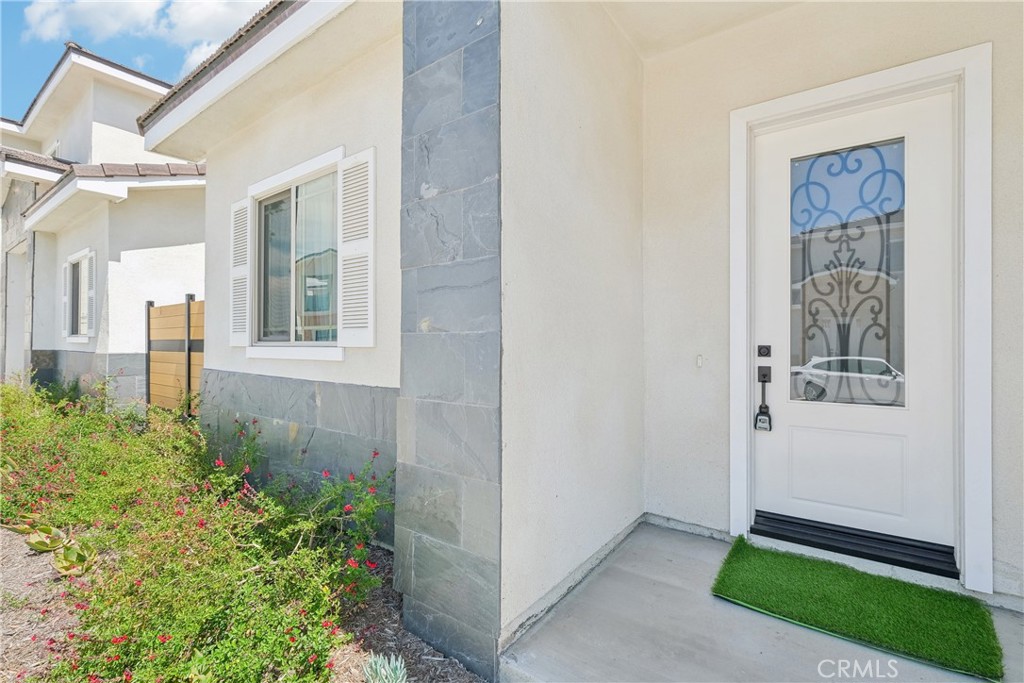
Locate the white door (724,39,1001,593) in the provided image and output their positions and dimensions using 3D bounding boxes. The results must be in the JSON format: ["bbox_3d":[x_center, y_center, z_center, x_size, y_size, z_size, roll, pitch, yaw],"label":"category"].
[{"bbox_3d":[1.885,-0.112,2.430,1.138,2.675,0.140,0,0,33],"label":"white door"}]

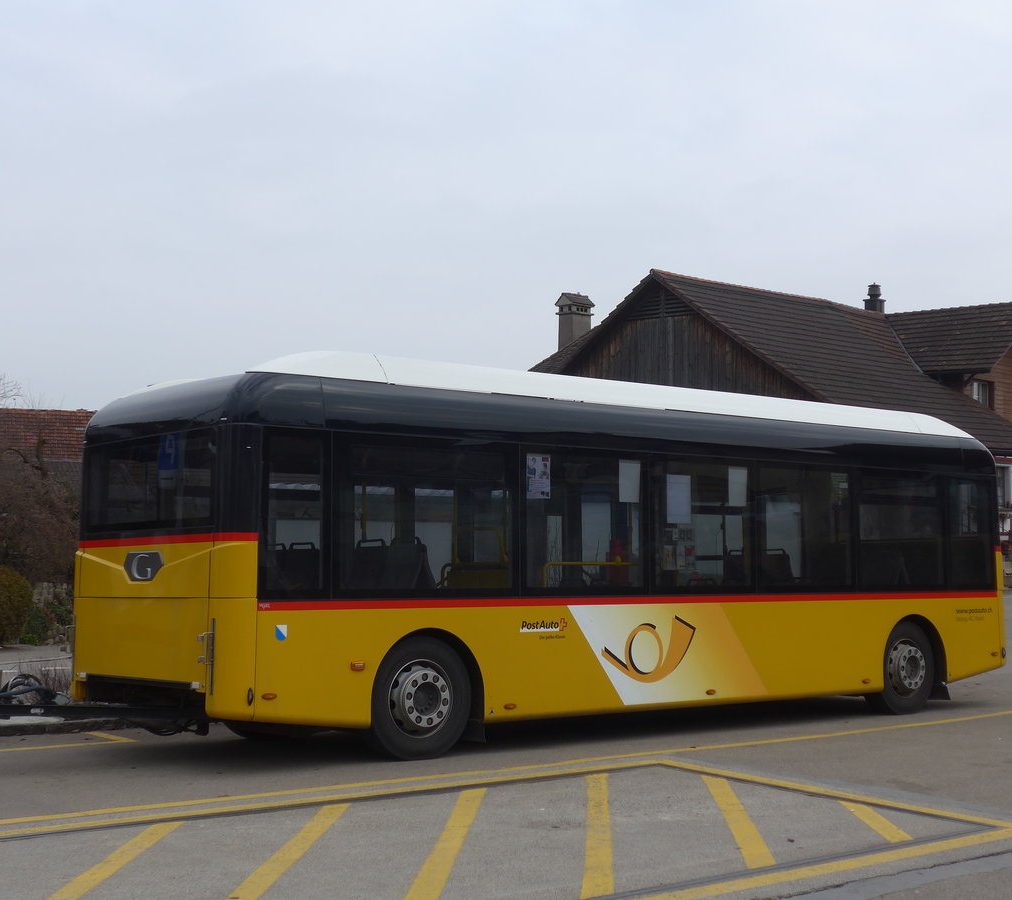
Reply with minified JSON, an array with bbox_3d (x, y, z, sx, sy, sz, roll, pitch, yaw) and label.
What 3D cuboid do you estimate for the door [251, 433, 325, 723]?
[{"bbox_3d":[-1.549,0.905,11.405,0.600,2.060,0.090,4,-6,-40],"label":"door"}]

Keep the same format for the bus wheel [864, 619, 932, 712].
[{"bbox_3d":[3.925,2.184,16.067,0.945,0.945,0.280,4,-6,-40],"label":"bus wheel"}]

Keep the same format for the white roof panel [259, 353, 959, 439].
[{"bbox_3d":[0.966,-0.405,15.259,9.100,0.310,1.980,4,-6,-40],"label":"white roof panel"}]

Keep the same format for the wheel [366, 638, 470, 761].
[{"bbox_3d":[-0.733,1.891,12.196,0.945,0.945,0.280,4,-6,-40],"label":"wheel"}]

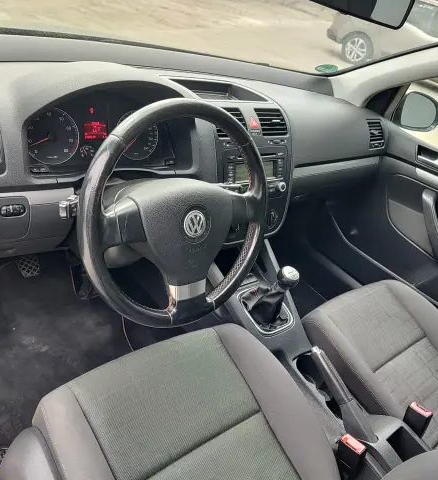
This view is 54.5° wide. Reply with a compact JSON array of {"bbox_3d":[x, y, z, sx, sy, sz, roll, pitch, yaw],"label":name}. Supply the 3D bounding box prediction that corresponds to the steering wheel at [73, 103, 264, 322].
[{"bbox_3d":[-0.064,-0.039,0.712,0.375,0.375,0.100,-13,21,-40],"label":"steering wheel"}]

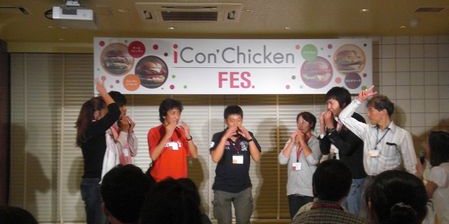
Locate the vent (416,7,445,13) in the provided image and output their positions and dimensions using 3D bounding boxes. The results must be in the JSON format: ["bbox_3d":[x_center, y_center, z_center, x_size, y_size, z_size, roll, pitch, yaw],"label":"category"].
[{"bbox_3d":[1.927,-0.964,7.655,0.270,0.030,0.270,0,-4,-3],"label":"vent"}]

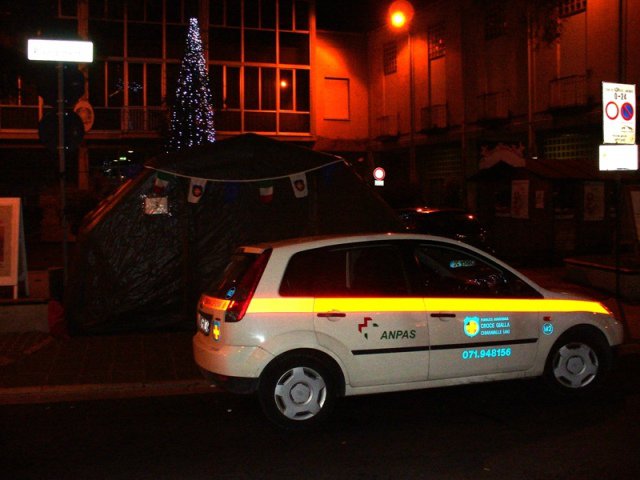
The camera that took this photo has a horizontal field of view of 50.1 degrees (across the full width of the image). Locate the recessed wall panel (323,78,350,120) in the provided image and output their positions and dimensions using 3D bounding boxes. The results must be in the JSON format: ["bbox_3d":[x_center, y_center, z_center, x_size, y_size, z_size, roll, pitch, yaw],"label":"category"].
[{"bbox_3d":[0.755,-6.229,30.373,1.220,1.900,0.150,-2,3,-23],"label":"recessed wall panel"}]

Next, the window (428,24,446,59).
[{"bbox_3d":[4.544,-7.648,26.386,0.150,1.320,1.100,-2,3,-27],"label":"window"}]

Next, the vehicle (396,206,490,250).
[{"bbox_3d":[2.451,0.134,14.023,1.750,1.490,4.100,0,3,10],"label":"vehicle"}]

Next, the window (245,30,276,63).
[{"bbox_3d":[-2.501,-8.122,28.759,1.420,1.400,0.130,-1,3,-20],"label":"window"}]

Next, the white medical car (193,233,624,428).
[{"bbox_3d":[0.838,0.640,6.245,3.940,1.440,1.700,-1,3,-19],"label":"white medical car"}]

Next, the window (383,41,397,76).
[{"bbox_3d":[3.004,-7.776,29.357,0.150,1.380,1.050,-2,3,-27],"label":"window"}]

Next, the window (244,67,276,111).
[{"bbox_3d":[-2.501,-6.369,28.759,1.420,1.920,0.130,-1,3,-20],"label":"window"}]

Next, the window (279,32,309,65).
[{"bbox_3d":[-1.122,-8.189,29.285,1.380,1.400,0.130,-1,3,-20],"label":"window"}]

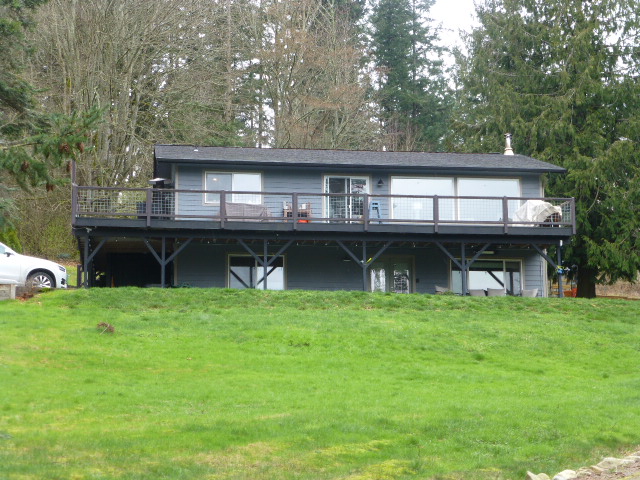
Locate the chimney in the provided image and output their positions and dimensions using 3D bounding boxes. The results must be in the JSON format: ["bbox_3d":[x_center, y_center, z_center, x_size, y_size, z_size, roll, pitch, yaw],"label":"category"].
[{"bbox_3d":[6.938,-3.516,50.860,0.370,0.848,0.370,1,-10,-8],"label":"chimney"}]

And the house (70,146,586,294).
[{"bbox_3d":[-0.260,-0.282,47.976,15.997,6.607,12.283,1,-10,-8],"label":"house"}]

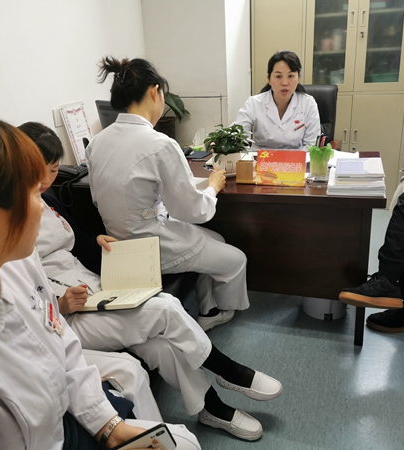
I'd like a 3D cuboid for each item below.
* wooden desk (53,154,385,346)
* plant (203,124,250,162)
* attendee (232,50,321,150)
[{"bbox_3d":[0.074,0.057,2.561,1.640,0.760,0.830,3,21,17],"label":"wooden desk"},{"bbox_3d":[0.117,-0.388,2.240,0.220,0.180,0.220,3,21,17],"label":"plant"},{"bbox_3d":[0.493,-0.340,2.776,0.550,1.310,0.750,2,21,13],"label":"attendee"}]

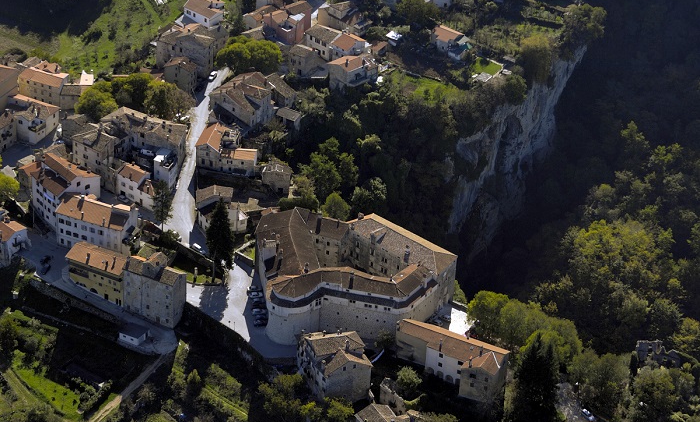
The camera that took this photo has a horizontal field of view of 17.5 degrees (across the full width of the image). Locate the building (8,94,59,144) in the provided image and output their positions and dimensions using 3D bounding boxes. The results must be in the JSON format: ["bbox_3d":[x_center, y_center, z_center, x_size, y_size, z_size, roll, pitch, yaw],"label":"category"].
[{"bbox_3d":[-104.120,-29.810,727.620,17.000,7.600,13.810,16,33,22],"label":"building"}]

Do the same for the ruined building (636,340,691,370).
[{"bbox_3d":[92.680,42.520,673.730,16.000,8.000,8.000,9,37,6],"label":"ruined building"}]

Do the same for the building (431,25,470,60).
[{"bbox_3d":[35.050,-60.400,801.920,14.000,6.500,8.800,21,40,22],"label":"building"}]

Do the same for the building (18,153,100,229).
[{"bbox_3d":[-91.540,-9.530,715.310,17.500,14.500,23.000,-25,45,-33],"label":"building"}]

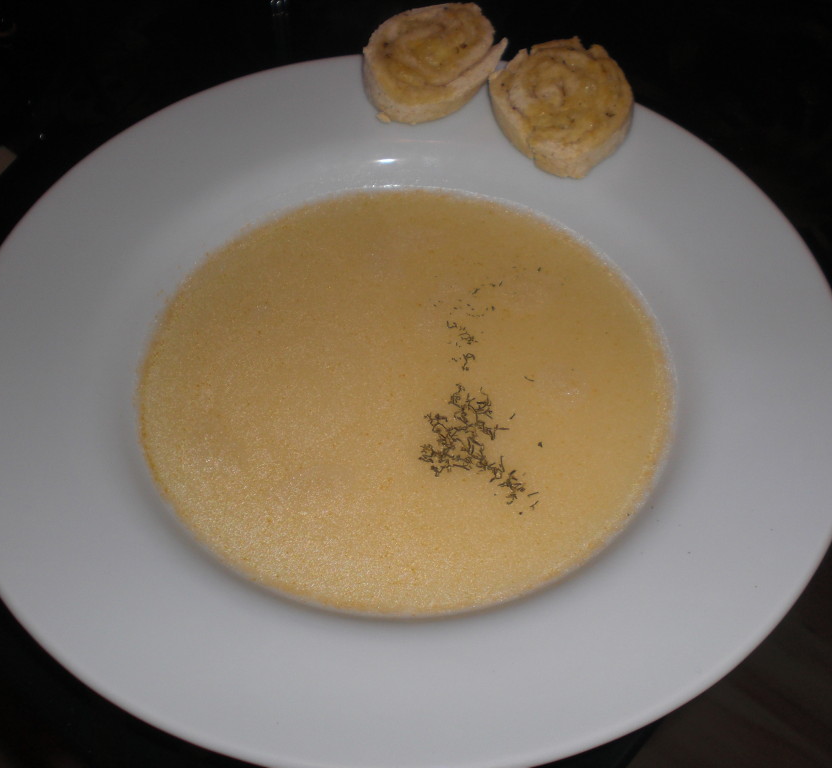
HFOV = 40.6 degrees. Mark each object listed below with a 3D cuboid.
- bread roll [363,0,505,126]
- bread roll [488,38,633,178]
[{"bbox_3d":[0.007,-0.117,0.410,0.051,0.014,0.046,4,62,3],"label":"bread roll"},{"bbox_3d":[0.051,-0.098,0.397,0.049,0.015,0.053,-2,60,4],"label":"bread roll"}]

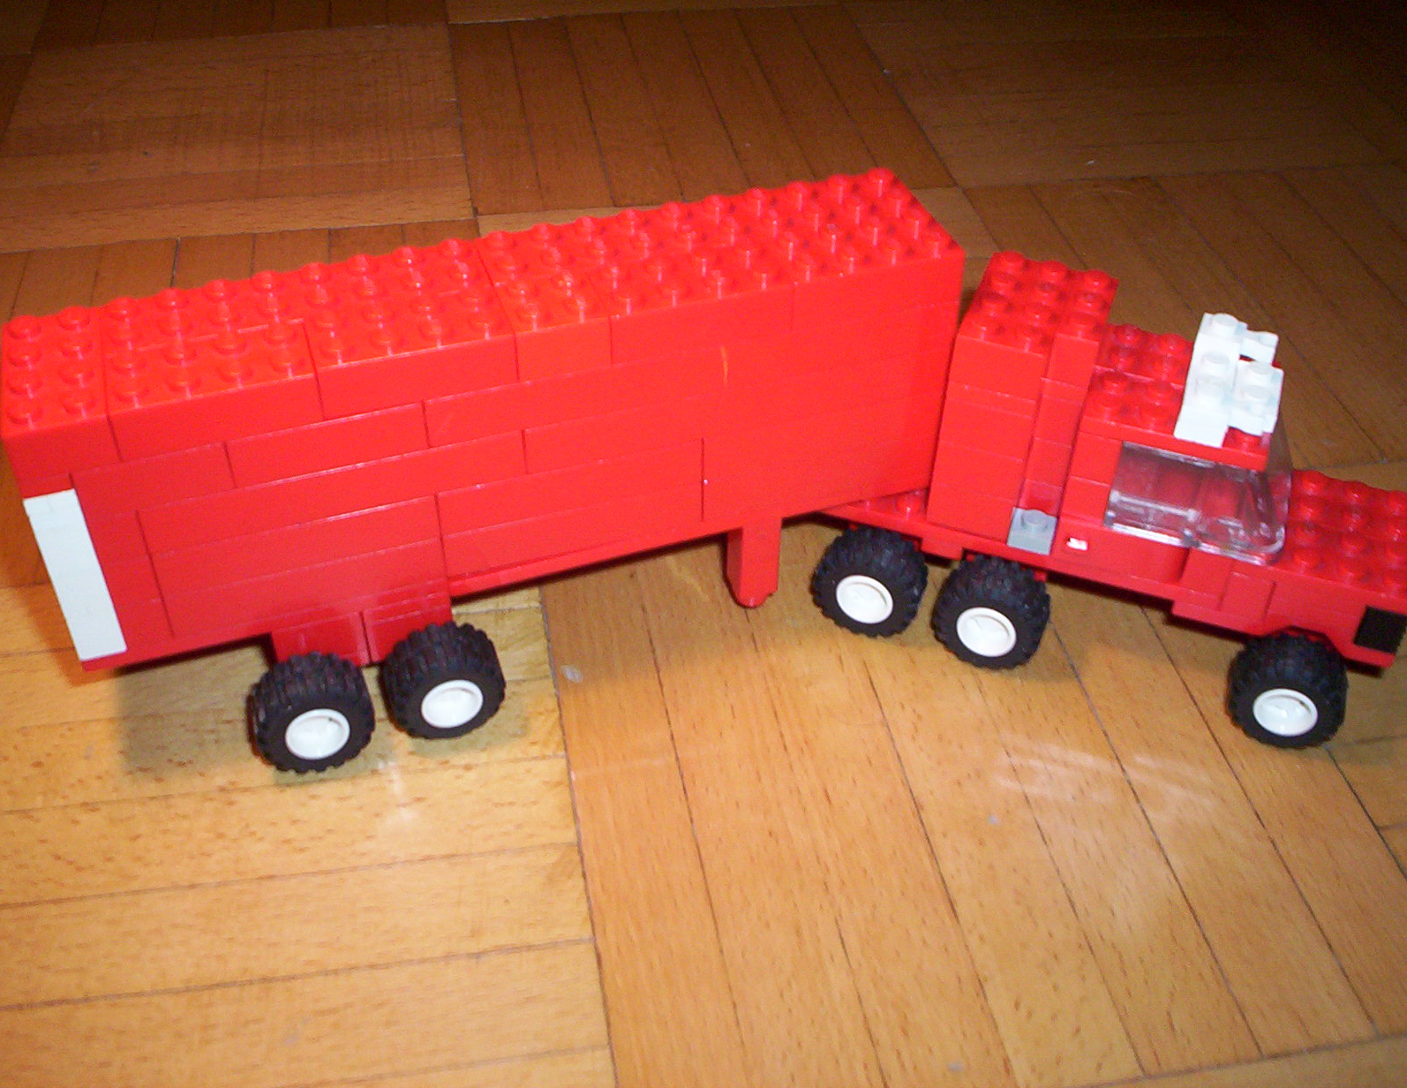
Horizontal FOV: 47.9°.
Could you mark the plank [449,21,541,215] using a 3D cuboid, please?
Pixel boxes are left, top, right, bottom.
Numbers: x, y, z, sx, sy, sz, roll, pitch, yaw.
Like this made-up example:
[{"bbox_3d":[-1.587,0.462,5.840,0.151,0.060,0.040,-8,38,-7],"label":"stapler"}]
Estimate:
[{"bbox_3d":[-0.067,-0.135,0.506,0.020,0.008,0.140,-5,41,-9],"label":"plank"}]

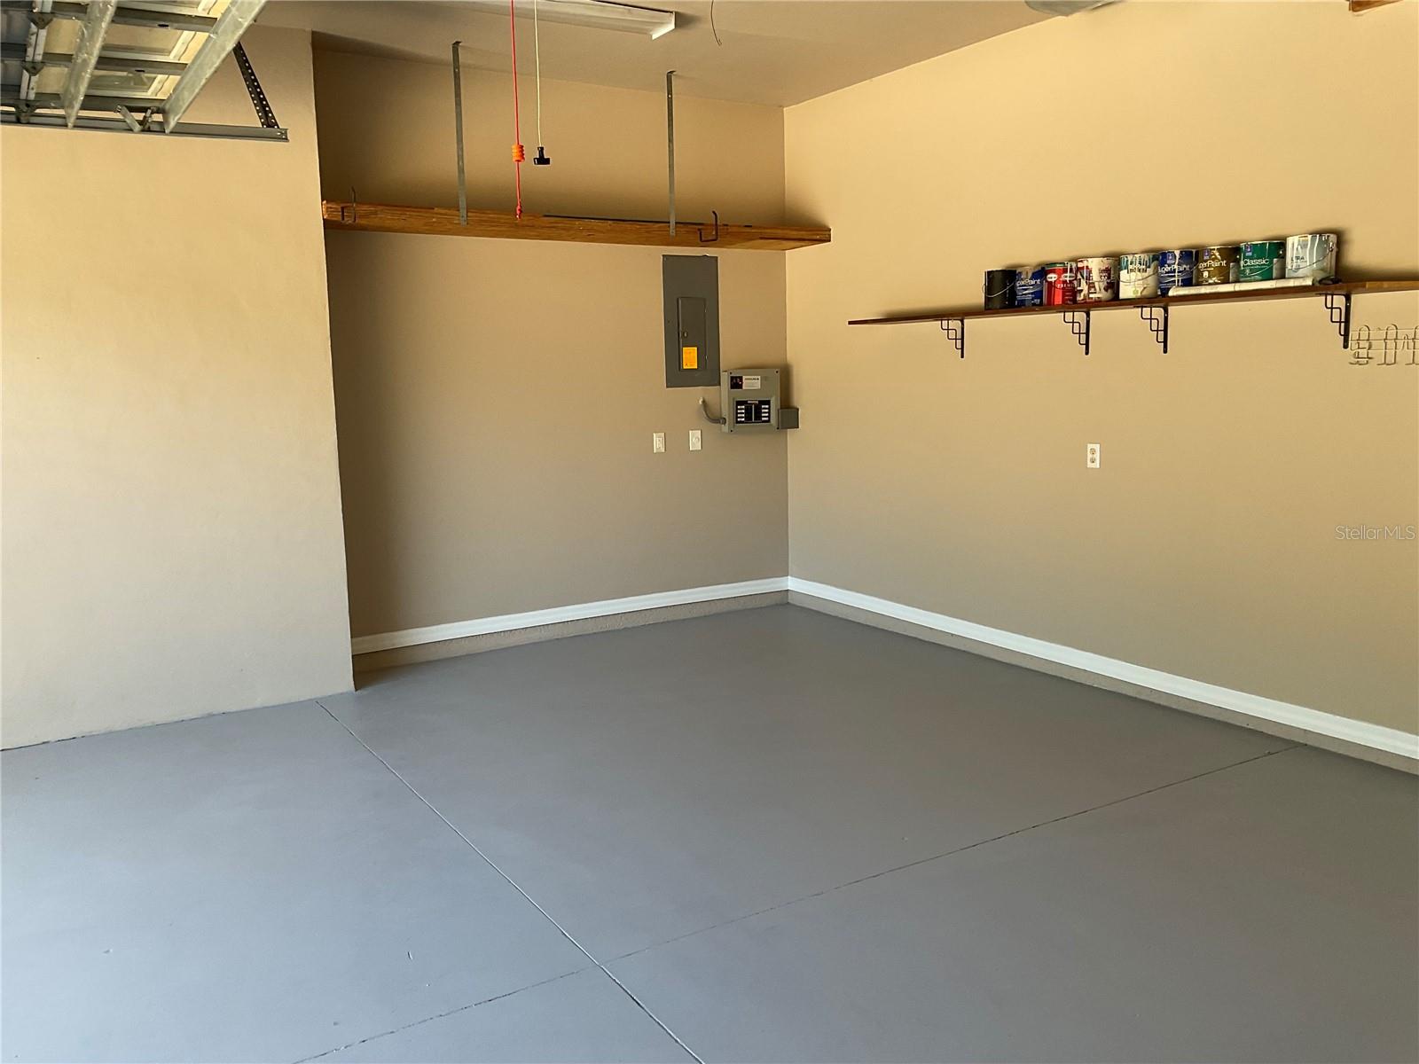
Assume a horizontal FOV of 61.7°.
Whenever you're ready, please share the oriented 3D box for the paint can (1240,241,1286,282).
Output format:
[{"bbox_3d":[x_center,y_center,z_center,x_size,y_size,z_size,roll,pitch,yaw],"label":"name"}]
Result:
[{"bbox_3d":[2.142,-1.018,4.590,0.166,0.189,0.166,6,11,40],"label":"paint can"}]

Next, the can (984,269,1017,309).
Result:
[{"bbox_3d":[1.422,-1.169,5.761,0.166,0.189,0.166,-1,8,0],"label":"can"}]

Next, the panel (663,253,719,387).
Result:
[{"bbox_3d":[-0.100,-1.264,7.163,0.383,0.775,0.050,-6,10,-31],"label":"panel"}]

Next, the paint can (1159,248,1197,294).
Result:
[{"bbox_3d":[1.944,-1.061,4.911,0.166,0.189,0.166,5,10,38],"label":"paint can"}]

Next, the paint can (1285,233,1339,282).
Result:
[{"bbox_3d":[2.243,-1.002,4.426,0.166,0.189,0.166,6,11,41],"label":"paint can"}]

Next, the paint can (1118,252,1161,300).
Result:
[{"bbox_3d":[1.842,-1.087,5.077,0.166,0.189,0.166,5,10,37],"label":"paint can"}]

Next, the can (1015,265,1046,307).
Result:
[{"bbox_3d":[1.526,-1.144,5.592,0.166,0.189,0.166,-1,8,0],"label":"can"}]

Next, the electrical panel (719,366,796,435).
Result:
[{"bbox_3d":[0.311,-0.821,7.410,0.510,0.370,0.115,-6,10,-31],"label":"electrical panel"}]

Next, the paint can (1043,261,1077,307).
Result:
[{"bbox_3d":[1.621,-1.130,5.437,0.166,0.189,0.166,-1,8,0],"label":"paint can"}]

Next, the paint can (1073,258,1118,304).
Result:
[{"bbox_3d":[1.720,-1.113,5.274,0.166,0.189,0.166,5,10,36],"label":"paint can"}]

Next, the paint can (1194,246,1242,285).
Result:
[{"bbox_3d":[2.042,-1.038,4.753,0.166,0.189,0.166,6,11,39],"label":"paint can"}]

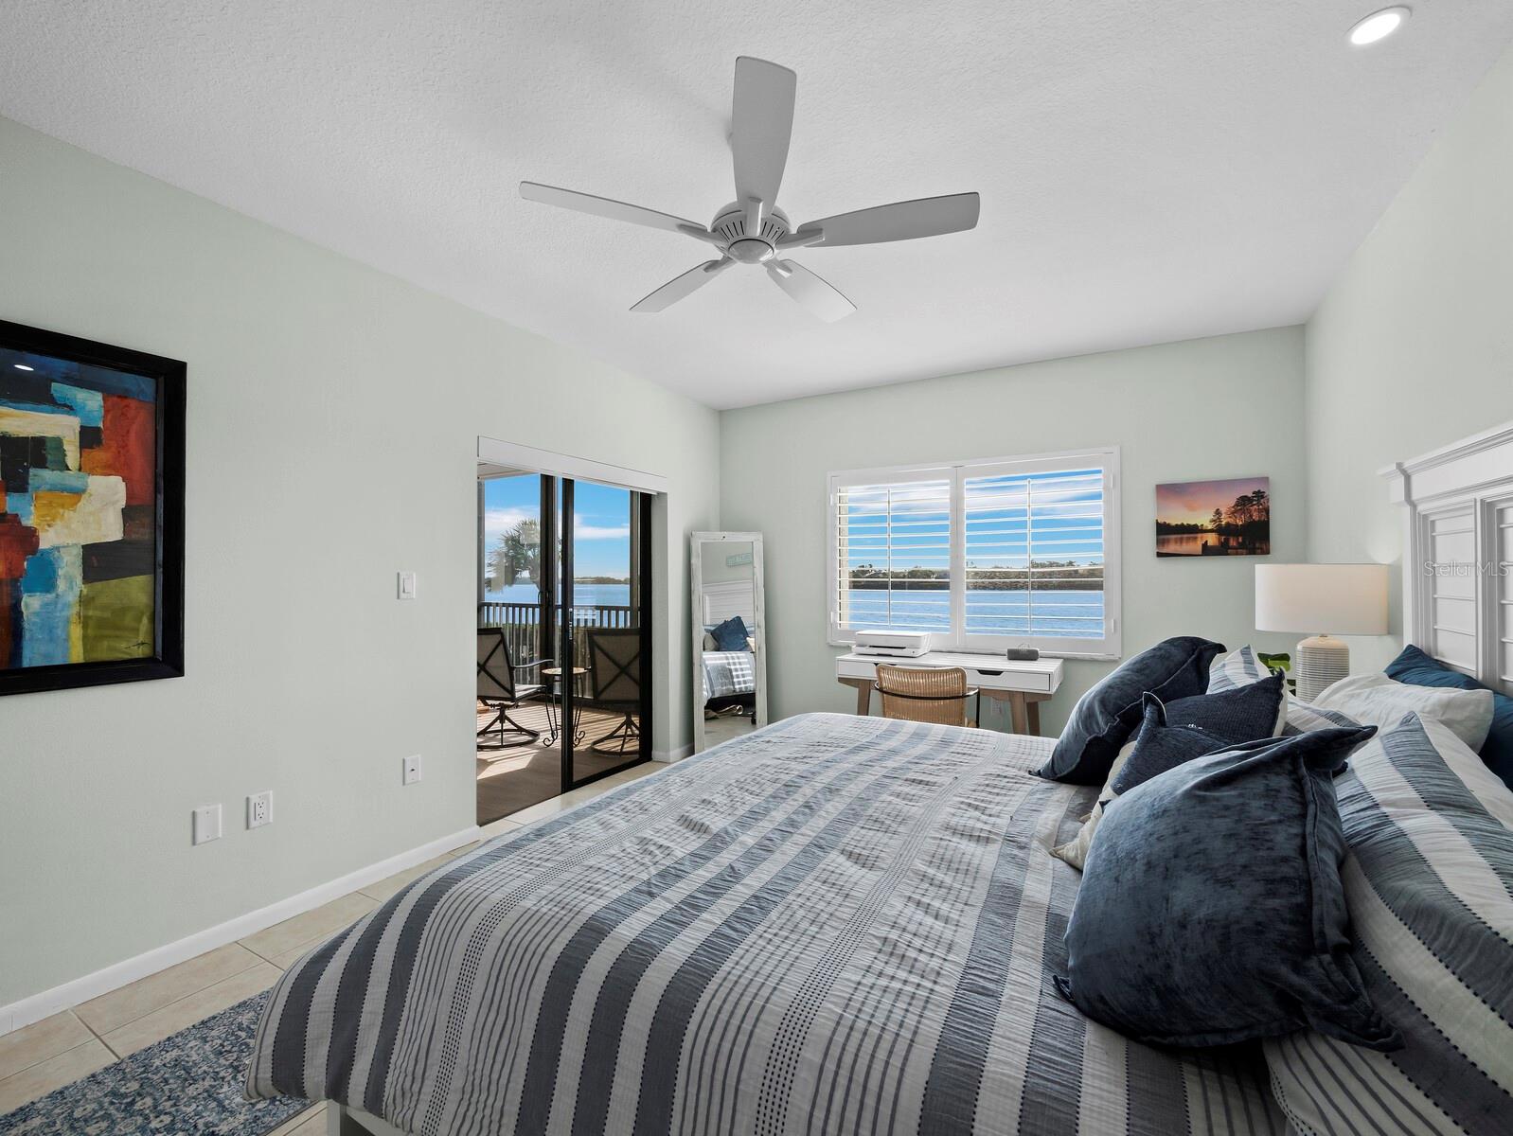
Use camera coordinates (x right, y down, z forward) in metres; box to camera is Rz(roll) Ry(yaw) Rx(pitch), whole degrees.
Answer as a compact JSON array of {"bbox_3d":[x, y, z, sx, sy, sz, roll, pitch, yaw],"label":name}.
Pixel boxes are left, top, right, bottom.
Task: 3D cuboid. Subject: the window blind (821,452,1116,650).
[{"bbox_3d":[1.332,-0.078,4.061,1.850,1.255,0.070,0,-1,30],"label":"window blind"}]

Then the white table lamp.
[{"bbox_3d":[2.121,0.309,2.297,0.365,0.640,0.365,0,-1,30],"label":"white table lamp"}]

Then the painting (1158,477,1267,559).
[{"bbox_3d":[2.522,-0.275,3.398,0.505,0.413,0.030,0,-1,30],"label":"painting"}]

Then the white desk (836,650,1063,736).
[{"bbox_3d":[1.195,0.967,3.801,1.212,0.804,0.589,0,-1,30],"label":"white desk"}]

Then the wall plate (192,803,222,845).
[{"bbox_3d":[-1.931,0.905,2.155,0.010,0.122,0.079,0,-1,30],"label":"wall plate"}]

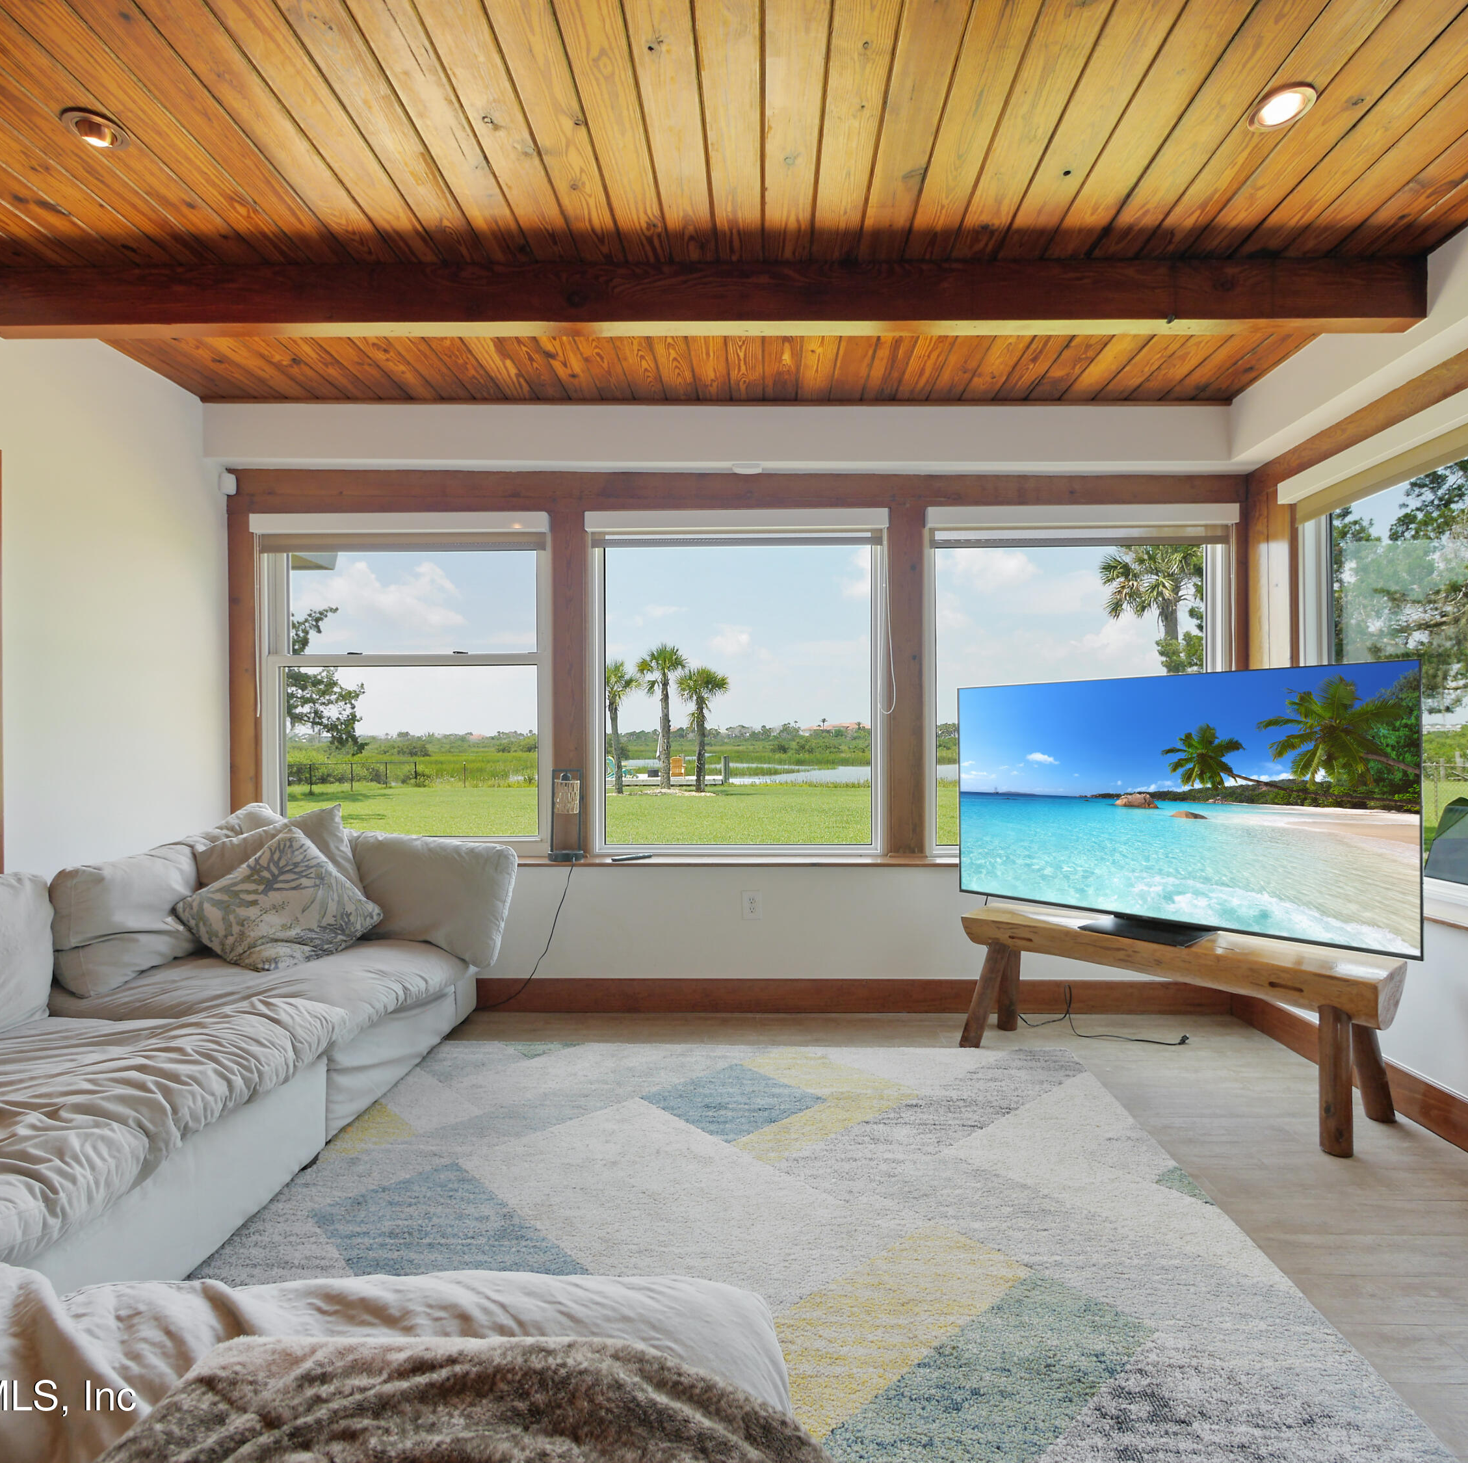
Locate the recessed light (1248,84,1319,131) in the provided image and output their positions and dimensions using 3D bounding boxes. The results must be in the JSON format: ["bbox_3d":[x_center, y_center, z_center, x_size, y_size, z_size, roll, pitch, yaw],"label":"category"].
[{"bbox_3d":[1.228,-1.385,1.762,0.126,0.025,0.126,0,-1,1],"label":"recessed light"}]

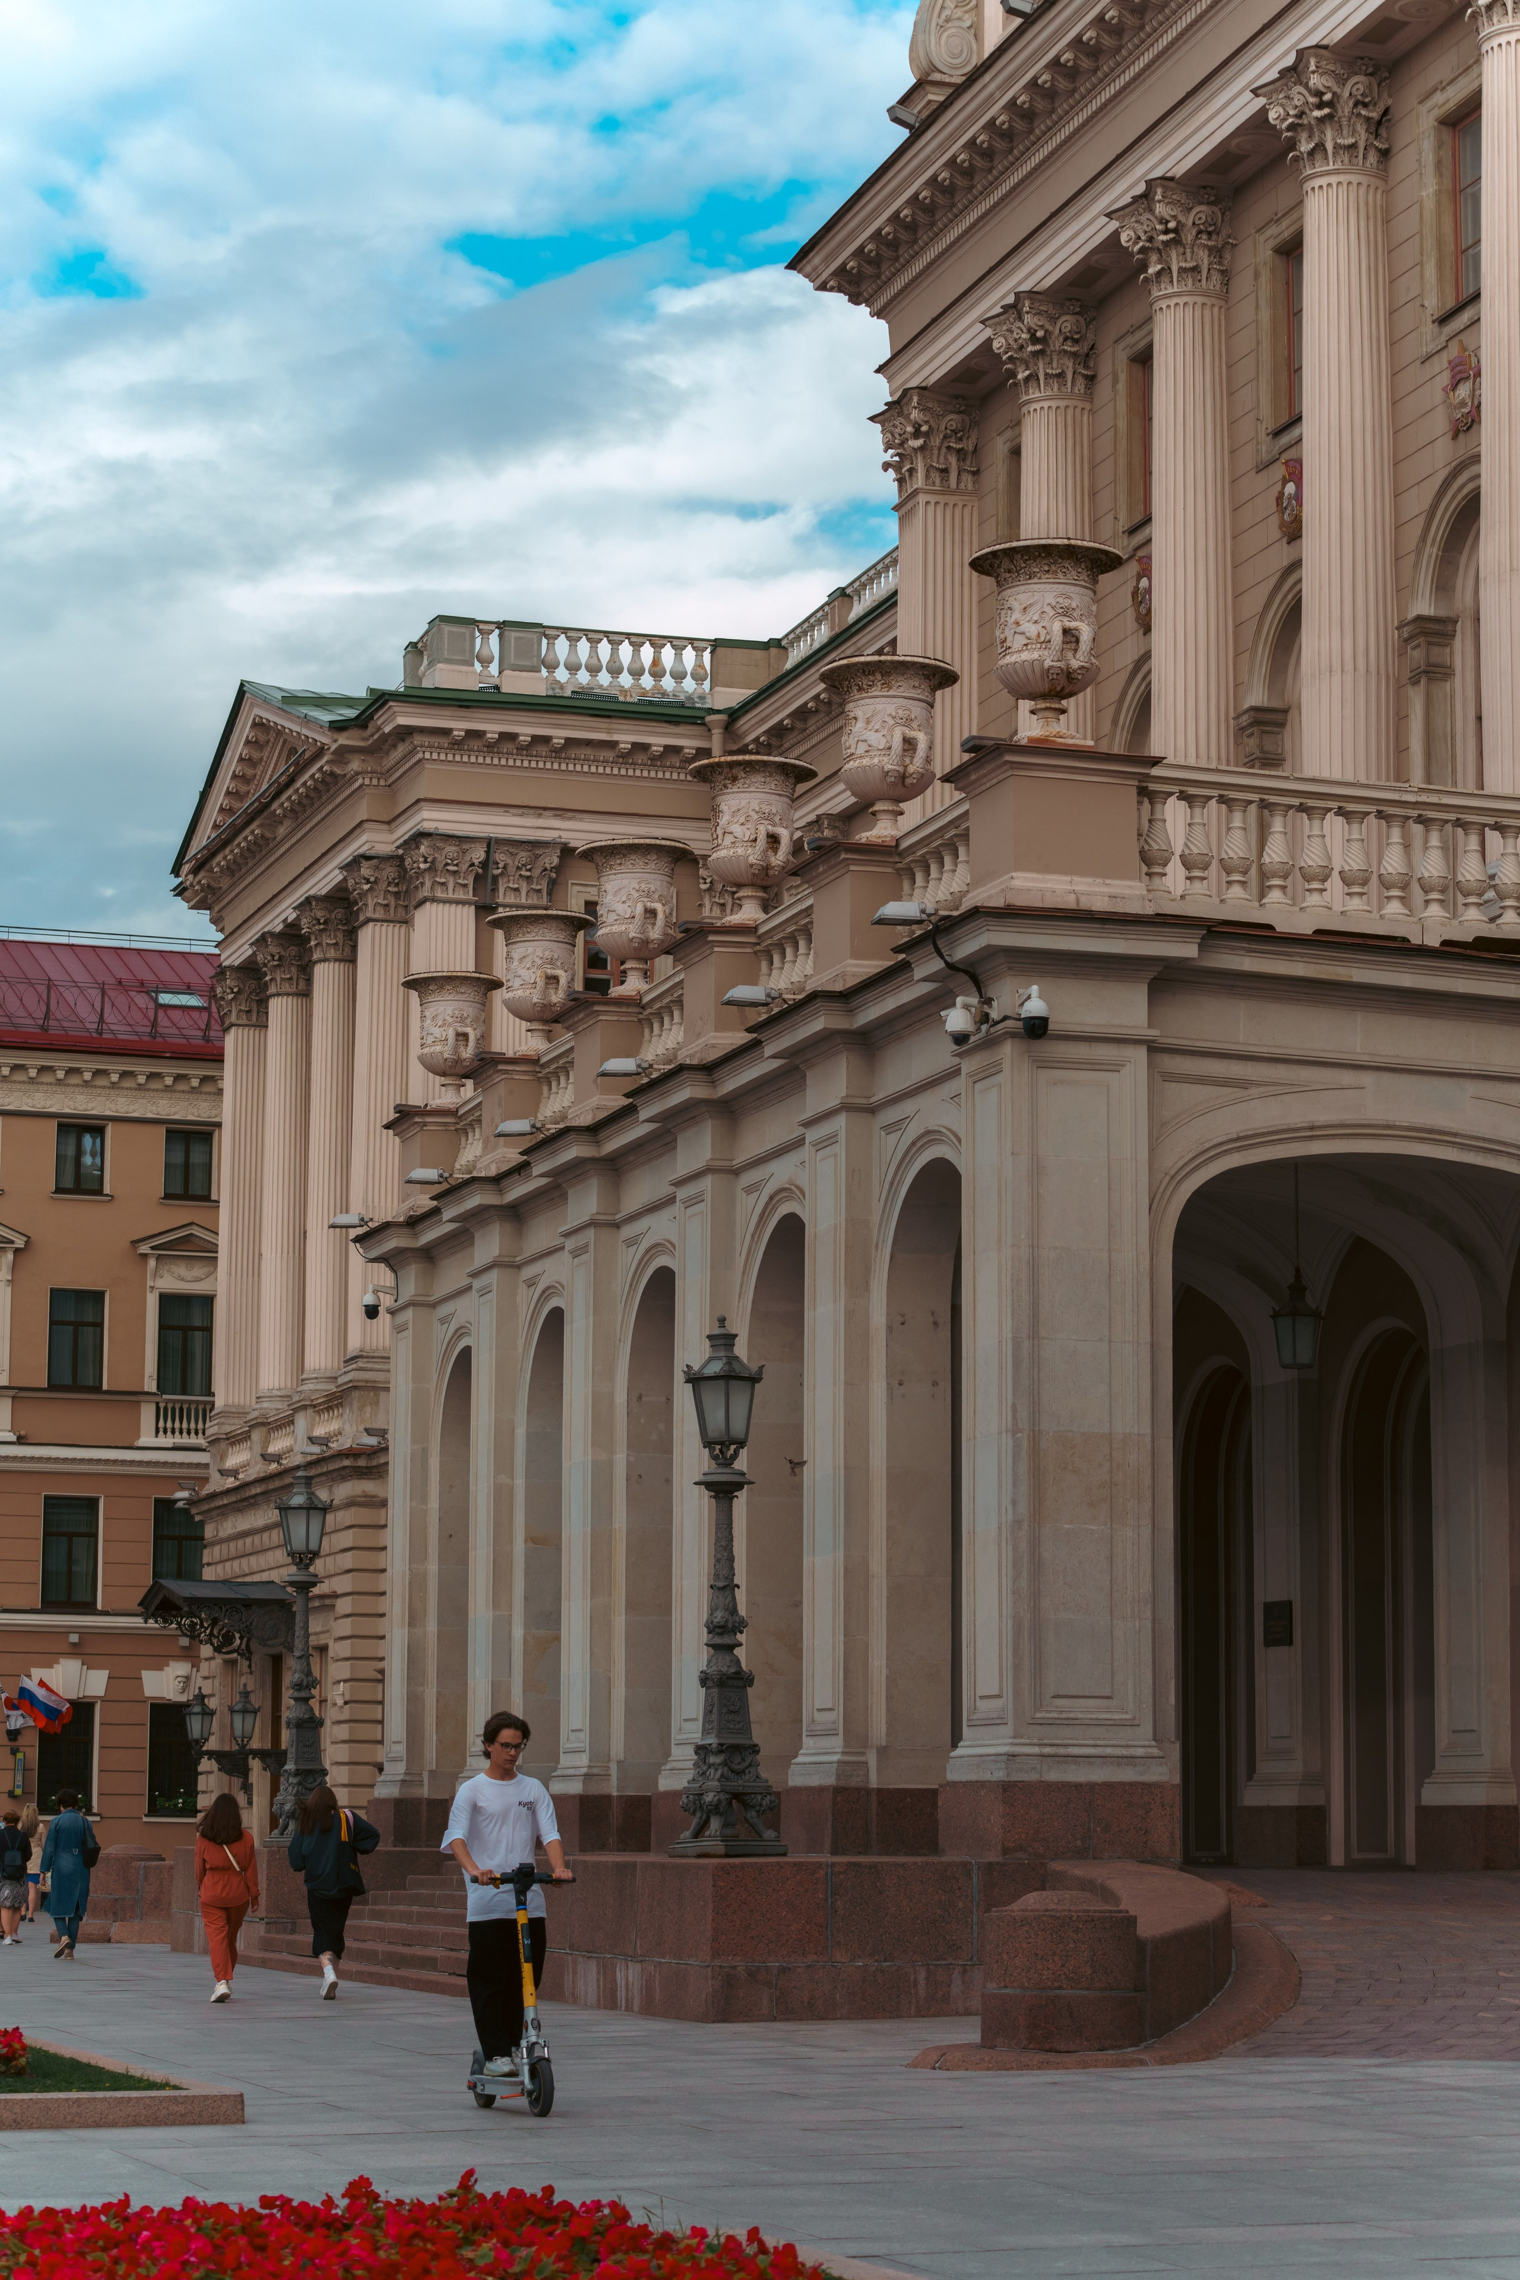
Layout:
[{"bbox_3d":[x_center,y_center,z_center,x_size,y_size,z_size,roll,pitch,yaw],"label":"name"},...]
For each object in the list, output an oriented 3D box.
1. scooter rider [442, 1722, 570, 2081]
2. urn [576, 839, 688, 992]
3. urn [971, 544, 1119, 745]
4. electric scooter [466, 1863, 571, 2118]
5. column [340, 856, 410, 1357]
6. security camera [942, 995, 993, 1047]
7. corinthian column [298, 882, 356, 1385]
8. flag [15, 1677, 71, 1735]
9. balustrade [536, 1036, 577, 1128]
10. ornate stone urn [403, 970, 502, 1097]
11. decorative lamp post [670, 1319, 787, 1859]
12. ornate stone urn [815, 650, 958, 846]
[{"bbox_3d":[-1.220,3.659,23.327,0.580,1.767,0.550,3,-9,-17],"label":"scooter rider"},{"bbox_3d":[-1.258,-2.191,48.871,1.220,1.630,1.220,0,-8,0],"label":"urn"},{"bbox_3d":[2.260,-3.765,37.915,1.220,1.630,1.220,0,-8,0],"label":"urn"},{"bbox_3d":[-1.186,4.093,23.329,0.530,1.210,1.170,3,-9,-21],"label":"electric scooter"},{"bbox_3d":[-6.877,-0.472,87.120,1.080,9.600,1.080,3,-8,-17],"label":"column"},{"bbox_3d":[1.586,-0.892,36.292,0.420,0.390,0.270,3,-8,-17],"label":"security camera"},{"bbox_3d":[-8.360,0.152,93.737,1.220,9.650,1.220,3,-9,-17],"label":"corinthian column"},{"bbox_3d":[-16.714,13.200,112.161,1.350,1.400,0.500,3,-8,-17],"label":"flag"},{"bbox_3d":[-1.720,-0.471,49.589,0.400,1.200,2.800,3,-9,-17],"label":"balustrade"},{"bbox_3d":[-3.514,-1.066,55.351,1.170,1.530,1.170,3,-9,-17],"label":"ornate stone urn"},{"bbox_3d":[-0.236,3.461,37.389,0.740,4.180,0.740,3,-8,-17],"label":"decorative lamp post"},{"bbox_3d":[1.119,-3.241,41.567,1.220,1.630,1.220,0,-8,0],"label":"ornate stone urn"}]

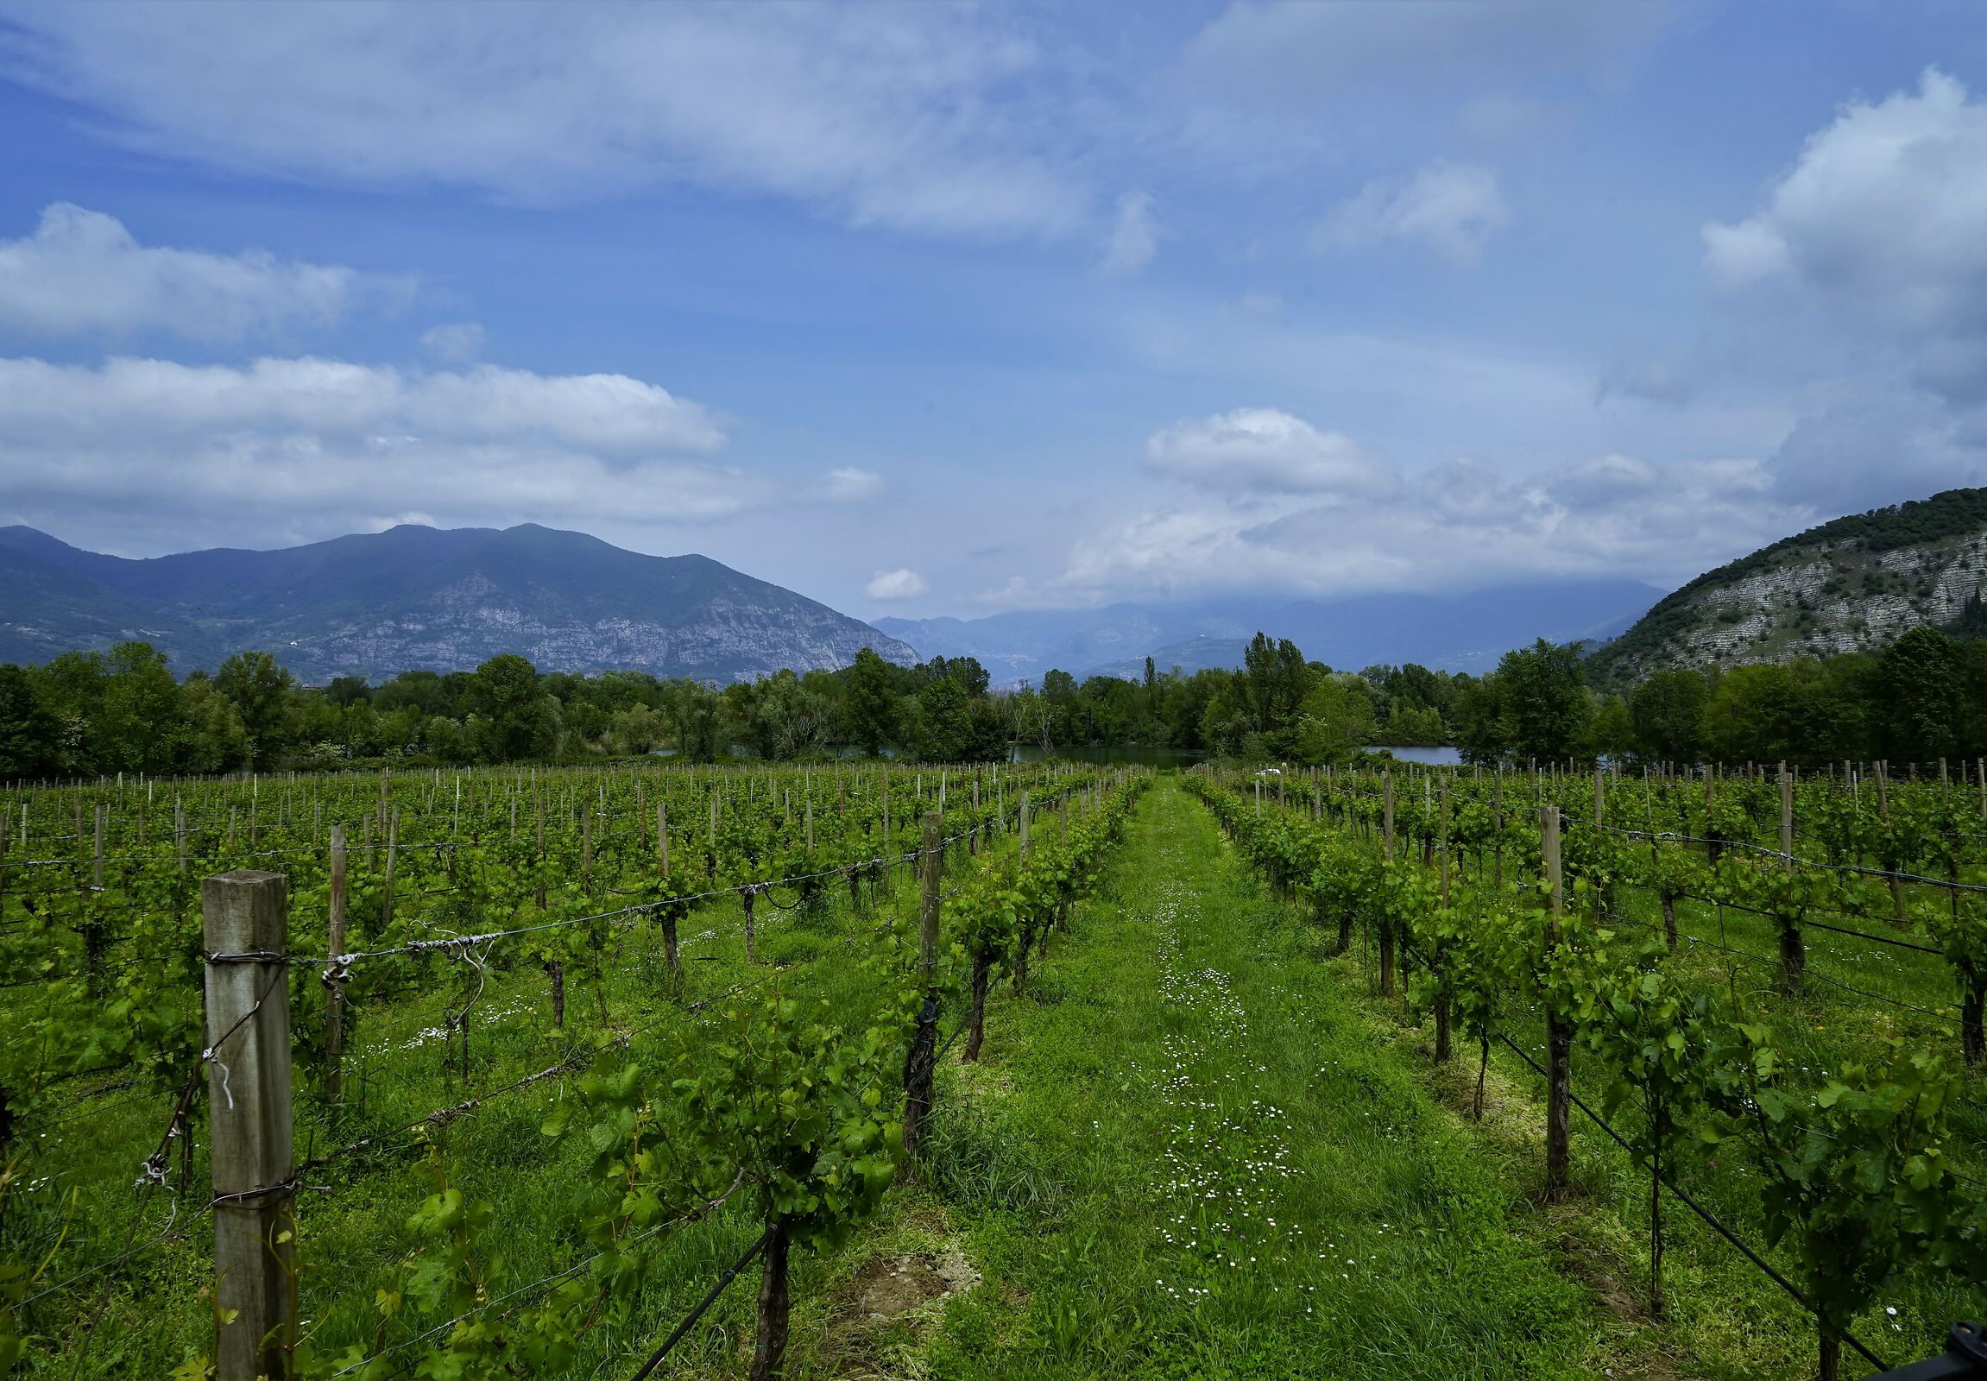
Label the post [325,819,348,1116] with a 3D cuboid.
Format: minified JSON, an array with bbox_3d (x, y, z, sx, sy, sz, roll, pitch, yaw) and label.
[{"bbox_3d":[-3.161,1.351,6.633,0.066,1.390,0.066,0,-2,8],"label":"post"}]

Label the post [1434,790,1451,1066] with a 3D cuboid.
[{"bbox_3d":[2.544,1.292,7.808,0.070,1.594,0.070,0,-2,8],"label":"post"}]

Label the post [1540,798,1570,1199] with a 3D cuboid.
[{"bbox_3d":[2.210,1.232,5.447,0.082,1.540,0.082,0,-2,7],"label":"post"}]

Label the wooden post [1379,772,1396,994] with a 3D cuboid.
[{"bbox_3d":[2.824,1.376,9.877,0.068,1.579,0.068,0,-2,8],"label":"wooden post"}]

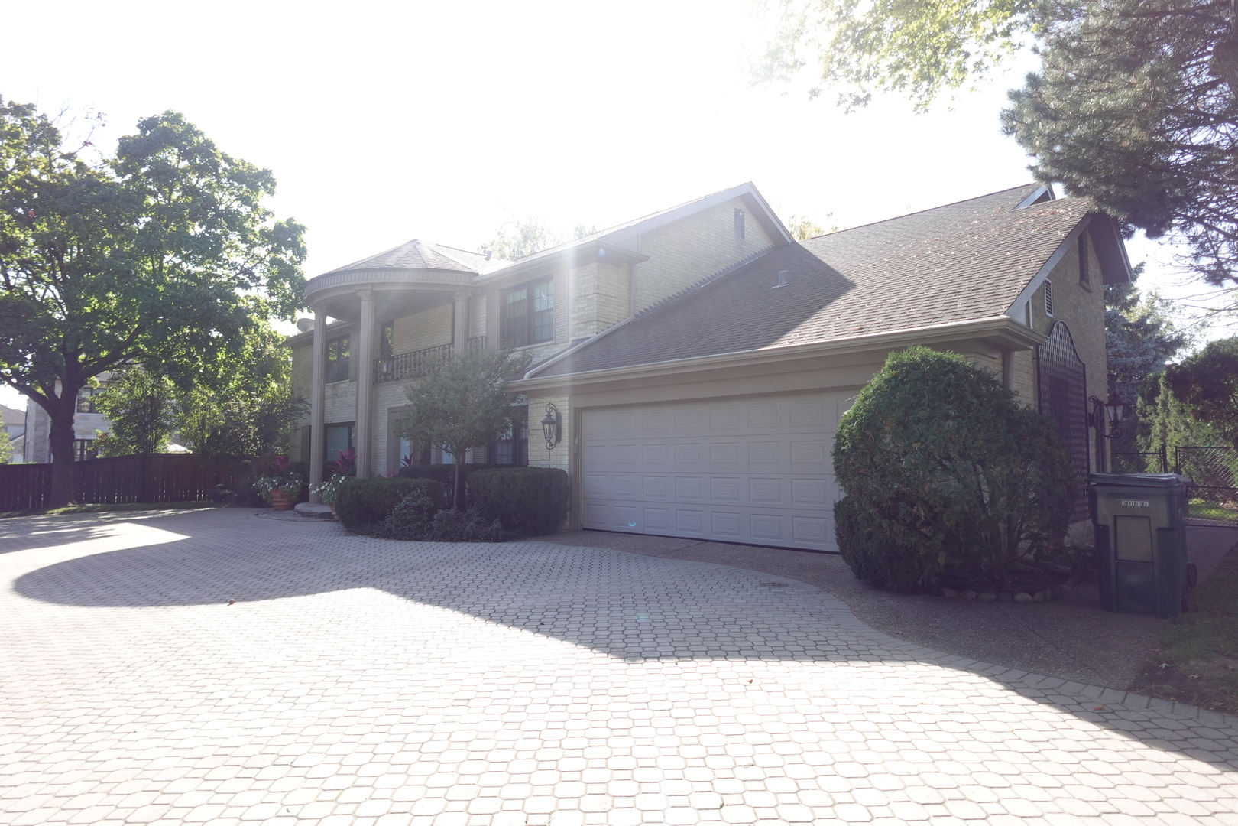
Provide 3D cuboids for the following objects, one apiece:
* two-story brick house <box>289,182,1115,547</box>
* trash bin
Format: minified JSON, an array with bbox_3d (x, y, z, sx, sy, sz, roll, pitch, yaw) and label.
[{"bbox_3d":[-0.299,-1.975,21.394,25.900,9.400,14.900,-4,-5,43],"label":"two-story brick house"},{"bbox_3d":[4.279,1.058,5.671,0.630,1.090,0.760,-3,-5,39],"label":"trash bin"}]

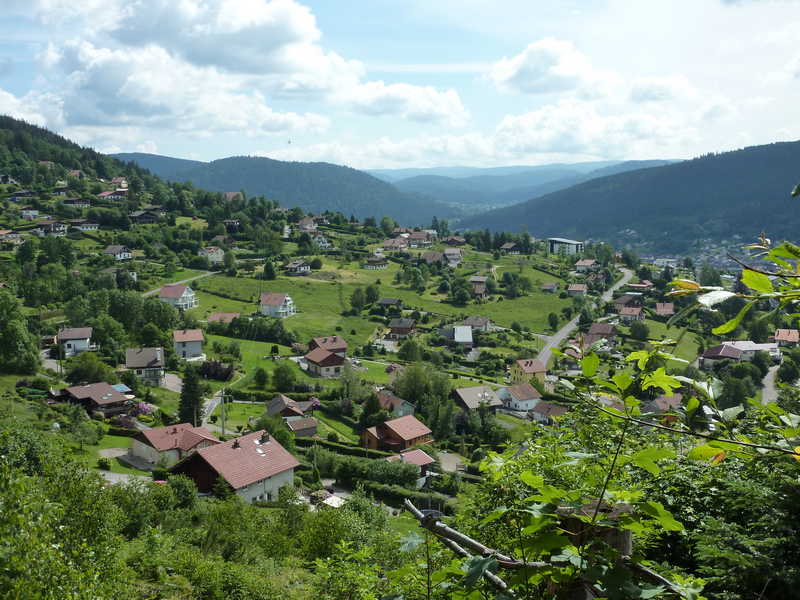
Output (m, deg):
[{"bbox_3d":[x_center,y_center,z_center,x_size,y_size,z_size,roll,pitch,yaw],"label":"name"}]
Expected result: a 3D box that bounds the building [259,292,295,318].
[{"bbox_3d":[-50.600,1.800,380.700,11.300,8.900,9.600,4,8,28],"label":"building"}]

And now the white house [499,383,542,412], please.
[{"bbox_3d":[39.800,31.800,307.800,9.600,6.900,11.800,-5,9,-32],"label":"white house"}]

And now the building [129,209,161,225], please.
[{"bbox_3d":[-115.630,-37.480,420.000,10.200,5.800,11.300,-6,9,-38],"label":"building"}]

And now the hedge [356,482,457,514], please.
[{"bbox_3d":[0.980,27.710,130.080,15.000,2.300,1.900,4,8,28],"label":"hedge"}]

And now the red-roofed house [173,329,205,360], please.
[{"bbox_3d":[-66.400,14.000,290.600,9.000,8.700,9.000,-2,8,-15],"label":"red-roofed house"}]

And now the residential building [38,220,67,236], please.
[{"bbox_3d":[-212.900,-44.200,565.700,12.500,8.300,11.000,5,9,32],"label":"residential building"}]

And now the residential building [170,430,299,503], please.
[{"bbox_3d":[-27.210,27.620,152.000,15.000,8.600,15.000,5,9,34],"label":"residential building"}]

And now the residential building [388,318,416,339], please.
[{"bbox_3d":[1.142,12.624,408.000,9.500,7.800,8.200,2,8,13],"label":"residential building"}]

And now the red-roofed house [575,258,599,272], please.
[{"bbox_3d":[125.700,-22.600,620.100,11.000,7.500,10.000,5,9,34],"label":"red-roofed house"}]

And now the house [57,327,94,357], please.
[{"bbox_3d":[-105.900,13.090,302.000,10.370,7.930,8.640,-2,7,-14],"label":"house"}]

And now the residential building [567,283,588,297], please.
[{"bbox_3d":[106.200,-5.900,550.000,10.000,6.600,9.200,3,8,22],"label":"residential building"}]

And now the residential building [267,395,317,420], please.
[{"bbox_3d":[-23.930,24.160,203.000,9.460,4.900,9.460,-2,7,-13],"label":"residential building"}]

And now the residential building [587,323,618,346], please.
[{"bbox_3d":[90.313,15.156,412.000,9.800,8.800,9.200,4,8,26],"label":"residential building"}]

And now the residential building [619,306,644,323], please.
[{"bbox_3d":[121.516,7.851,485.000,10.300,7.300,8.500,3,8,25],"label":"residential building"}]

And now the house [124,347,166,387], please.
[{"bbox_3d":[-73.520,18.940,268.000,10.990,10.020,9.160,-2,7,-14],"label":"house"}]

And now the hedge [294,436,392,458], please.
[{"bbox_3d":[-12.127,31.220,196.000,22.300,2.000,2.000,3,8,20],"label":"hedge"}]

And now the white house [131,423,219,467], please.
[{"bbox_3d":[-38.270,24.490,158.000,12.320,5.460,10.270,-5,8,-35],"label":"white house"}]

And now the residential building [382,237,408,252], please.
[{"bbox_3d":[-2.560,-32.600,540.000,14.430,8.930,10.690,0,7,4],"label":"residential building"}]

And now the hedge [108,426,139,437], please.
[{"bbox_3d":[-52.526,24.888,175.000,6.100,1.600,1.500,1,8,8],"label":"hedge"}]

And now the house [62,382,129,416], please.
[{"bbox_3d":[-74.930,24.200,226.000,13.600,6.000,12.500,5,9,37],"label":"house"}]

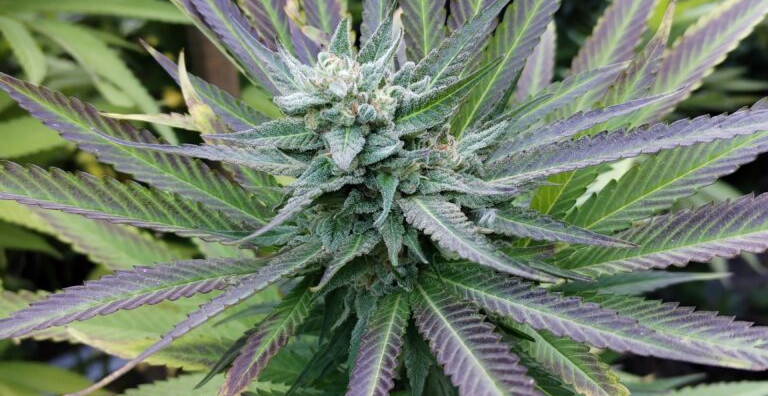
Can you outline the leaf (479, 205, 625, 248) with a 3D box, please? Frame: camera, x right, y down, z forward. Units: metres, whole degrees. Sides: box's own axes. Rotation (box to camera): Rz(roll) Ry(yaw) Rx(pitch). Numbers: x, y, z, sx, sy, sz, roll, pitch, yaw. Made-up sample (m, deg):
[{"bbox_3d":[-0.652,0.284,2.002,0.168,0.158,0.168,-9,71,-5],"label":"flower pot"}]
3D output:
[{"bbox_3d":[0.058,0.010,0.267,0.054,0.006,0.011,15,33,7],"label":"leaf"}]

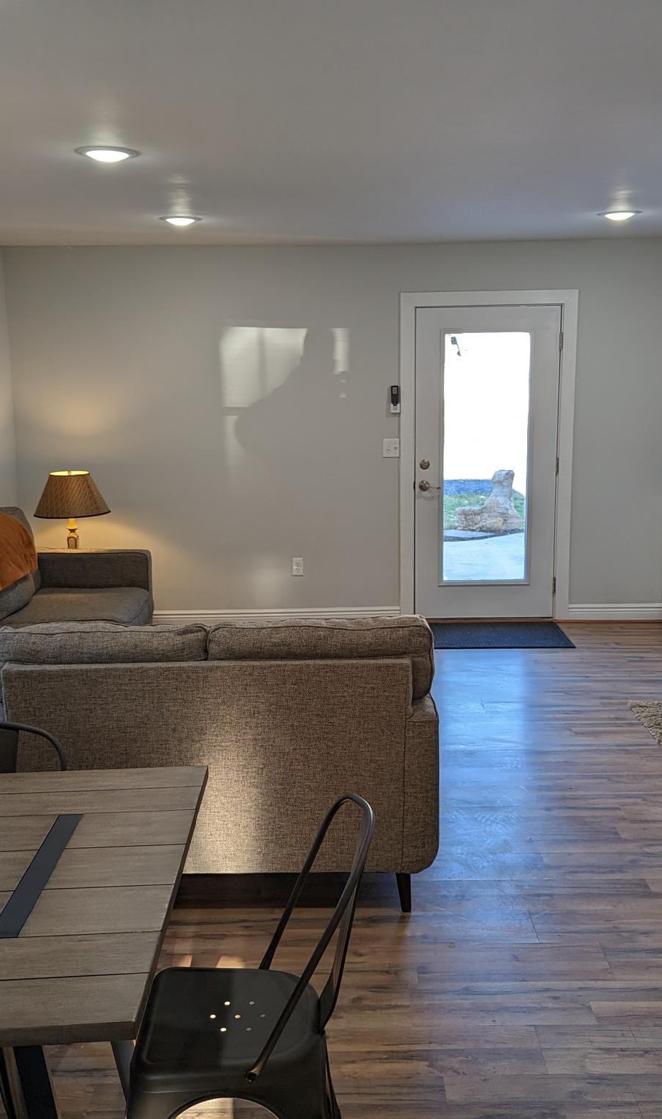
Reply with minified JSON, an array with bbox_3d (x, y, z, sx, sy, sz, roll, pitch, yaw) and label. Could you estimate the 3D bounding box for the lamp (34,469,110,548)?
[{"bbox_3d":[-1.596,-0.273,6.386,0.440,0.530,0.440,-1,11,1],"label":"lamp"}]

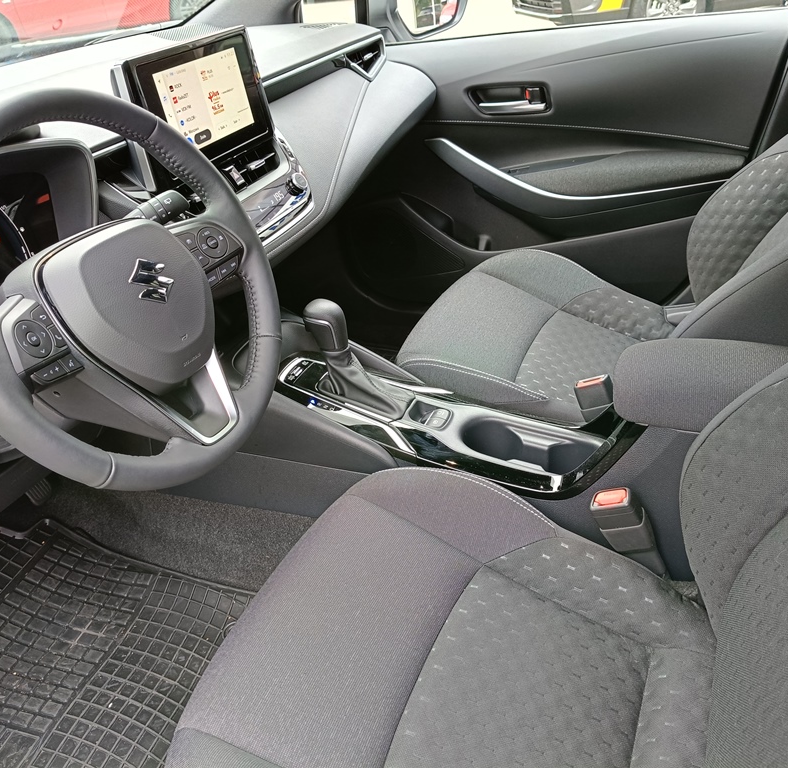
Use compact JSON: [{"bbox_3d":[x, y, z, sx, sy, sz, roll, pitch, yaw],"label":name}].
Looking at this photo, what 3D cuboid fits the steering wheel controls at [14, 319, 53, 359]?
[{"bbox_3d":[-0.288,-0.035,0.611,0.009,0.031,0.029,-13,21,34],"label":"steering wheel controls"}]

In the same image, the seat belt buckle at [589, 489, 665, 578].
[{"bbox_3d":[0.285,0.178,0.916,0.047,0.128,0.028,-23,19,37],"label":"seat belt buckle"}]

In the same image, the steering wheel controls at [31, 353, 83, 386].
[{"bbox_3d":[-0.275,-0.011,0.624,0.013,0.017,0.043,-13,21,34],"label":"steering wheel controls"}]

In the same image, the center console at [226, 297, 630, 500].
[{"bbox_3d":[0.027,0.006,1.102,0.560,0.240,0.205,9,35,24],"label":"center console"}]

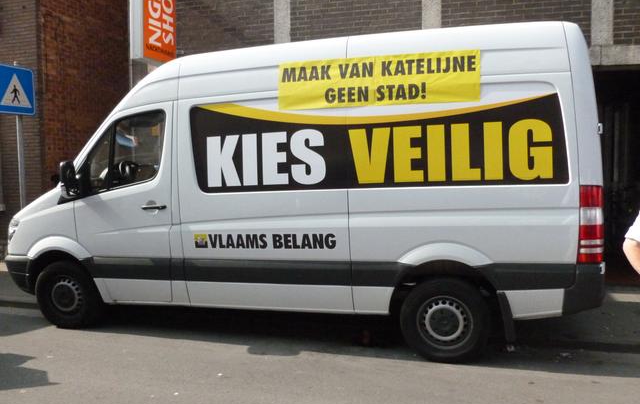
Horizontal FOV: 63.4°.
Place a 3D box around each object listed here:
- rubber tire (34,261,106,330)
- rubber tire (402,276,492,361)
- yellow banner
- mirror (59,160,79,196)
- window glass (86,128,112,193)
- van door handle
[{"bbox_3d":[-2.495,0.922,5.238,0.690,0.690,0.225,0,3,16],"label":"rubber tire"},{"bbox_3d":[1.033,0.953,4.244,0.690,0.690,0.225,0,3,16],"label":"rubber tire"},{"bbox_3d":[0.454,-0.991,4.287,1.660,0.400,0.030,0,-3,16],"label":"yellow banner"},{"bbox_3d":[-2.380,-0.223,4.910,0.130,0.350,0.200,0,3,16],"label":"mirror"},{"bbox_3d":[-2.145,-0.418,5.037,0.275,0.640,0.030,0,-5,16],"label":"window glass"},{"bbox_3d":[-1.543,0.051,4.811,0.245,0.050,0.050,0,3,16],"label":"van door handle"}]

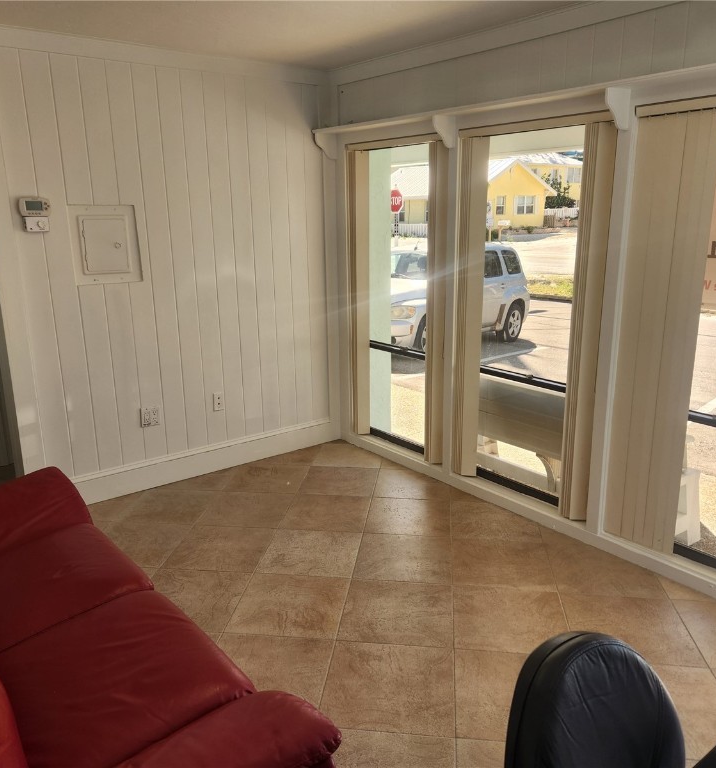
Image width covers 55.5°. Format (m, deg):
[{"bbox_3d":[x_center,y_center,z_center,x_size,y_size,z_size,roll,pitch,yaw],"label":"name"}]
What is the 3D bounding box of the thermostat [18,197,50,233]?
[{"bbox_3d":[-1.644,-0.860,3.460,0.143,0.168,0.035,-12,18,-36],"label":"thermostat"}]

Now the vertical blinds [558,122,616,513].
[{"bbox_3d":[1.091,-0.237,3.240,0.078,1.893,0.135,-12,18,-36],"label":"vertical blinds"}]

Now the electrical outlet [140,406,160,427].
[{"bbox_3d":[-1.239,0.196,4.060,0.115,0.116,0.015,-12,18,-36],"label":"electrical outlet"}]

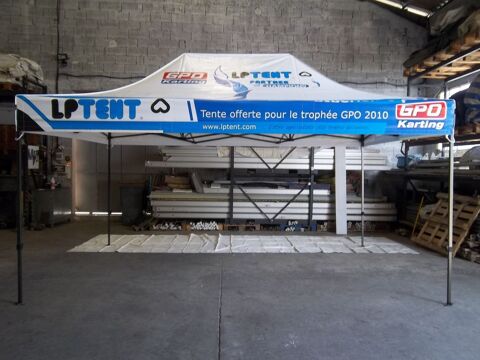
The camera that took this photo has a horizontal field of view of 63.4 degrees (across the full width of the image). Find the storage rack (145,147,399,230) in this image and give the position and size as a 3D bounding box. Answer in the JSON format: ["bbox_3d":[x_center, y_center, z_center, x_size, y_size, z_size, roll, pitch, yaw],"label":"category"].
[{"bbox_3d":[0.750,0.102,9.161,5.750,2.050,0.950,0,3,0],"label":"storage rack"}]

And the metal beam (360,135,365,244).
[{"bbox_3d":[2.255,0.208,7.088,0.045,2.040,0.045,0,3,0],"label":"metal beam"}]

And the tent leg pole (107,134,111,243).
[{"bbox_3d":[-2.374,0.171,7.056,0.045,2.060,0.045,0,3,0],"label":"tent leg pole"}]

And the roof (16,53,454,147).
[{"bbox_3d":[-0.041,-1.171,5.548,4.660,1.240,2.970,0,3,0],"label":"roof"}]

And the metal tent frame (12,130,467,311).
[{"bbox_3d":[-0.050,0.210,5.610,4.660,2.140,2.960,0,3,0],"label":"metal tent frame"}]

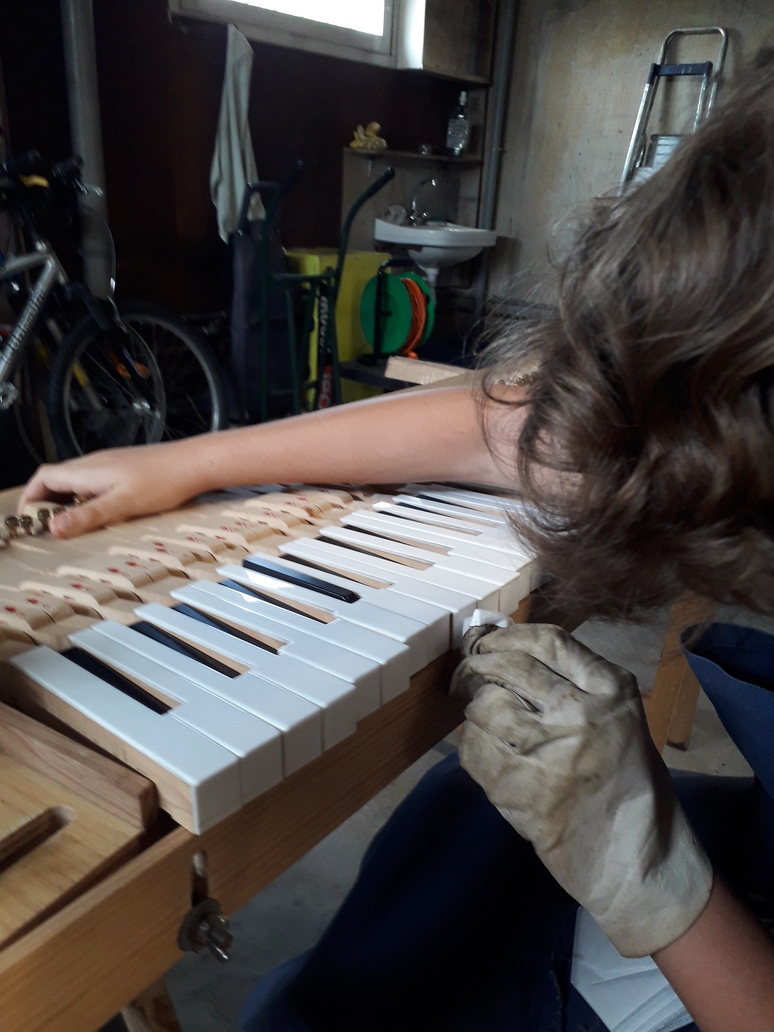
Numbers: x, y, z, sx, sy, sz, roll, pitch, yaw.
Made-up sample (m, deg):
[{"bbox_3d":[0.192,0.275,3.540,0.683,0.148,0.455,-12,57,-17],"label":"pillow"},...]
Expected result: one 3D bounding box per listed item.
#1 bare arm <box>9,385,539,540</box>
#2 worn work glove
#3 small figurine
[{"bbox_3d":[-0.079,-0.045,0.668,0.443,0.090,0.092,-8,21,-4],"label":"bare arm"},{"bbox_3d":[0.117,0.153,0.487,0.105,0.205,0.090,-36,5,1],"label":"worn work glove"},{"bbox_3d":[-0.082,-1.687,3.583,0.150,0.120,0.100,-14,26,-38],"label":"small figurine"}]

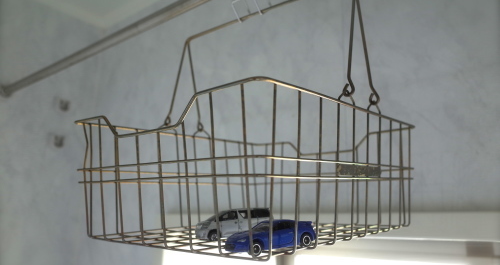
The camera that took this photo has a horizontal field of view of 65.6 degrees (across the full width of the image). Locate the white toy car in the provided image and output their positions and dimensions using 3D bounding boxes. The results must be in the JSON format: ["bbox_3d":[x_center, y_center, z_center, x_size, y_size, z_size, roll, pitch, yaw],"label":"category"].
[{"bbox_3d":[-0.014,0.085,0.362,0.073,0.028,0.029,1,-9,-19],"label":"white toy car"}]

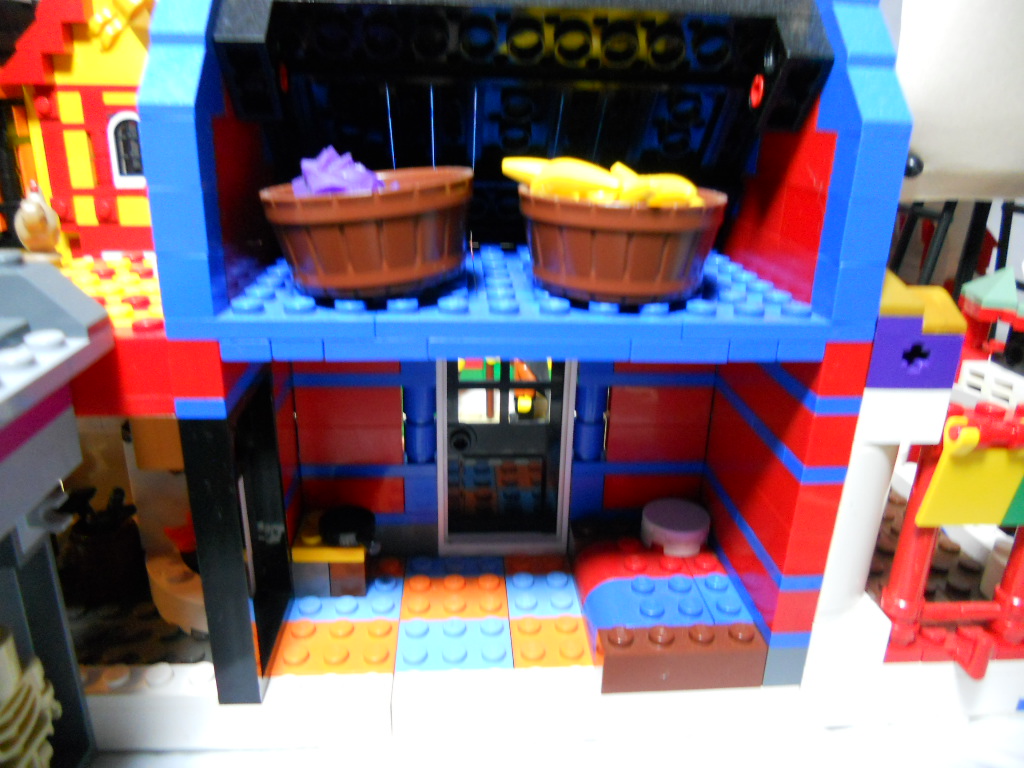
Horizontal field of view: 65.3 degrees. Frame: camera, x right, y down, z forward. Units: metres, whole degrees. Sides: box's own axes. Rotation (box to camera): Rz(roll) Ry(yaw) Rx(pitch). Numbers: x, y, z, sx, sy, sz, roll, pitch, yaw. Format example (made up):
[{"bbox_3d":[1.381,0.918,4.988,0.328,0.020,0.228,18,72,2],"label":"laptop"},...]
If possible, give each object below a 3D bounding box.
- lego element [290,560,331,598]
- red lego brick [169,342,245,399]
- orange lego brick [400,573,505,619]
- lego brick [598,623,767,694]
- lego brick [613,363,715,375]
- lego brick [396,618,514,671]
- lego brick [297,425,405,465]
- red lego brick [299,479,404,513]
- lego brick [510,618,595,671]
[{"bbox_3d":[-0.045,0.041,0.181,0.008,0.010,0.010,0,21,-4],"label":"lego element"},{"bbox_3d":[-0.050,-0.005,0.131,0.008,0.010,0.016,0,21,-4],"label":"red lego brick"},{"bbox_3d":[-0.013,0.051,0.181,0.024,0.011,0.016,0,21,-4],"label":"orange lego brick"},{"bbox_3d":[0.033,0.053,0.155,0.032,0.011,0.008,0,21,-5],"label":"lego brick"},{"bbox_3d":[0.035,-0.009,0.184,0.024,0.010,0.008,0,21,-4],"label":"lego brick"},{"bbox_3d":[-0.012,0.057,0.166,0.024,0.011,0.016,0,21,-4],"label":"lego brick"},{"bbox_3d":[-0.038,0.012,0.186,0.024,0.010,0.008,0,21,-4],"label":"lego brick"},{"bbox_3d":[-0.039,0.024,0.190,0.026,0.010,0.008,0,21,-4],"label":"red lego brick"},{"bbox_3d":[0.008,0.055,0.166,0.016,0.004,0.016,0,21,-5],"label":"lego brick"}]

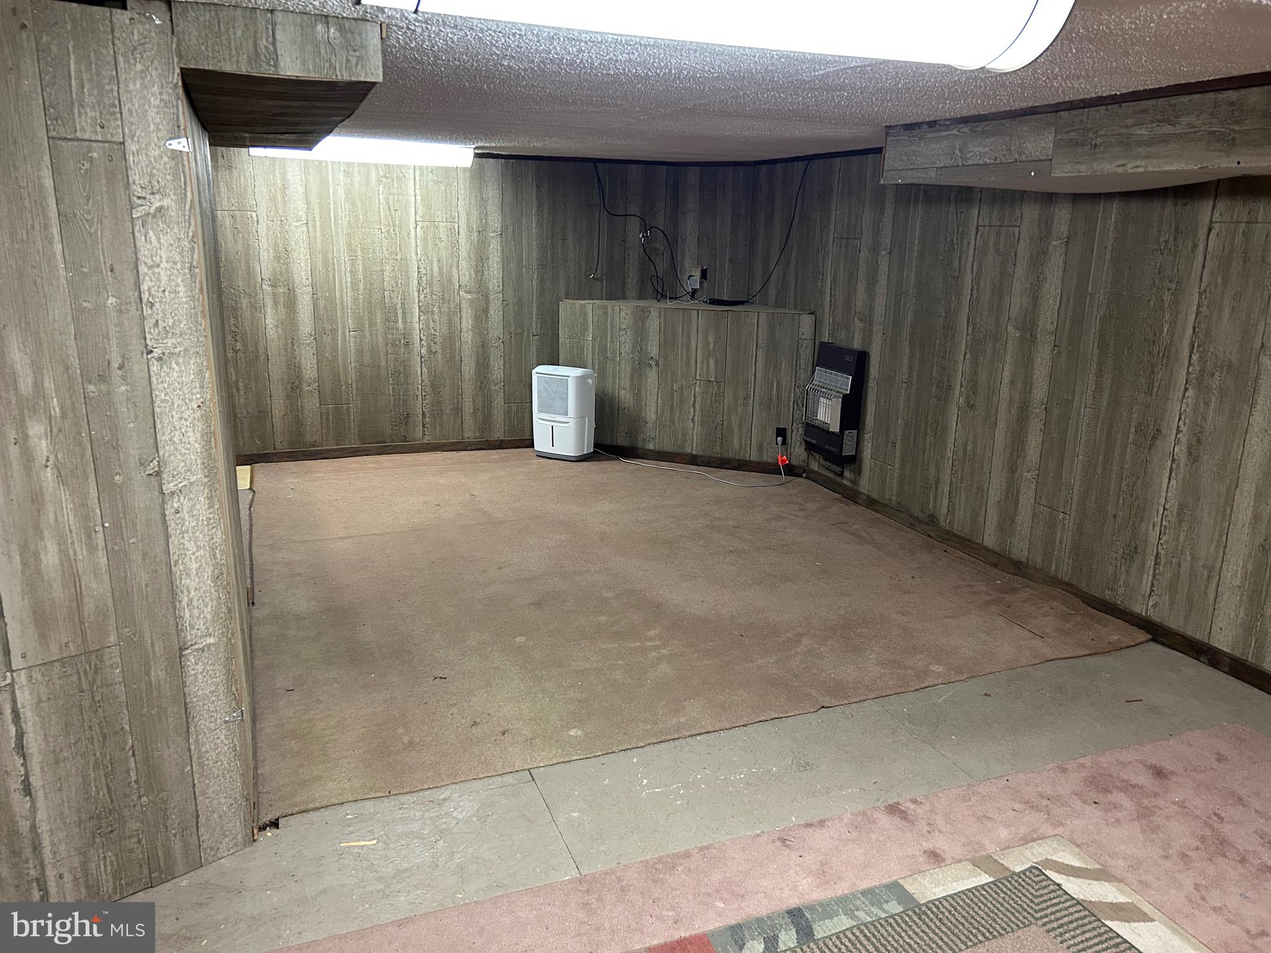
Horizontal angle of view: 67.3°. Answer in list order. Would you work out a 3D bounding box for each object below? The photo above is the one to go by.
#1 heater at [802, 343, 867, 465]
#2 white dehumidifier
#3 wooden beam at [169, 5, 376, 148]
[{"bbox_3d":[1.171,-0.435,5.709,0.170,0.665,0.395,-5,16,-21],"label":"heater"},{"bbox_3d":[-0.492,-0.446,6.612,0.370,0.597,0.283,9,17,27],"label":"white dehumidifier"},{"bbox_3d":[-1.238,-1.258,3.225,0.430,0.130,2.490,-5,16,-21],"label":"wooden beam"}]

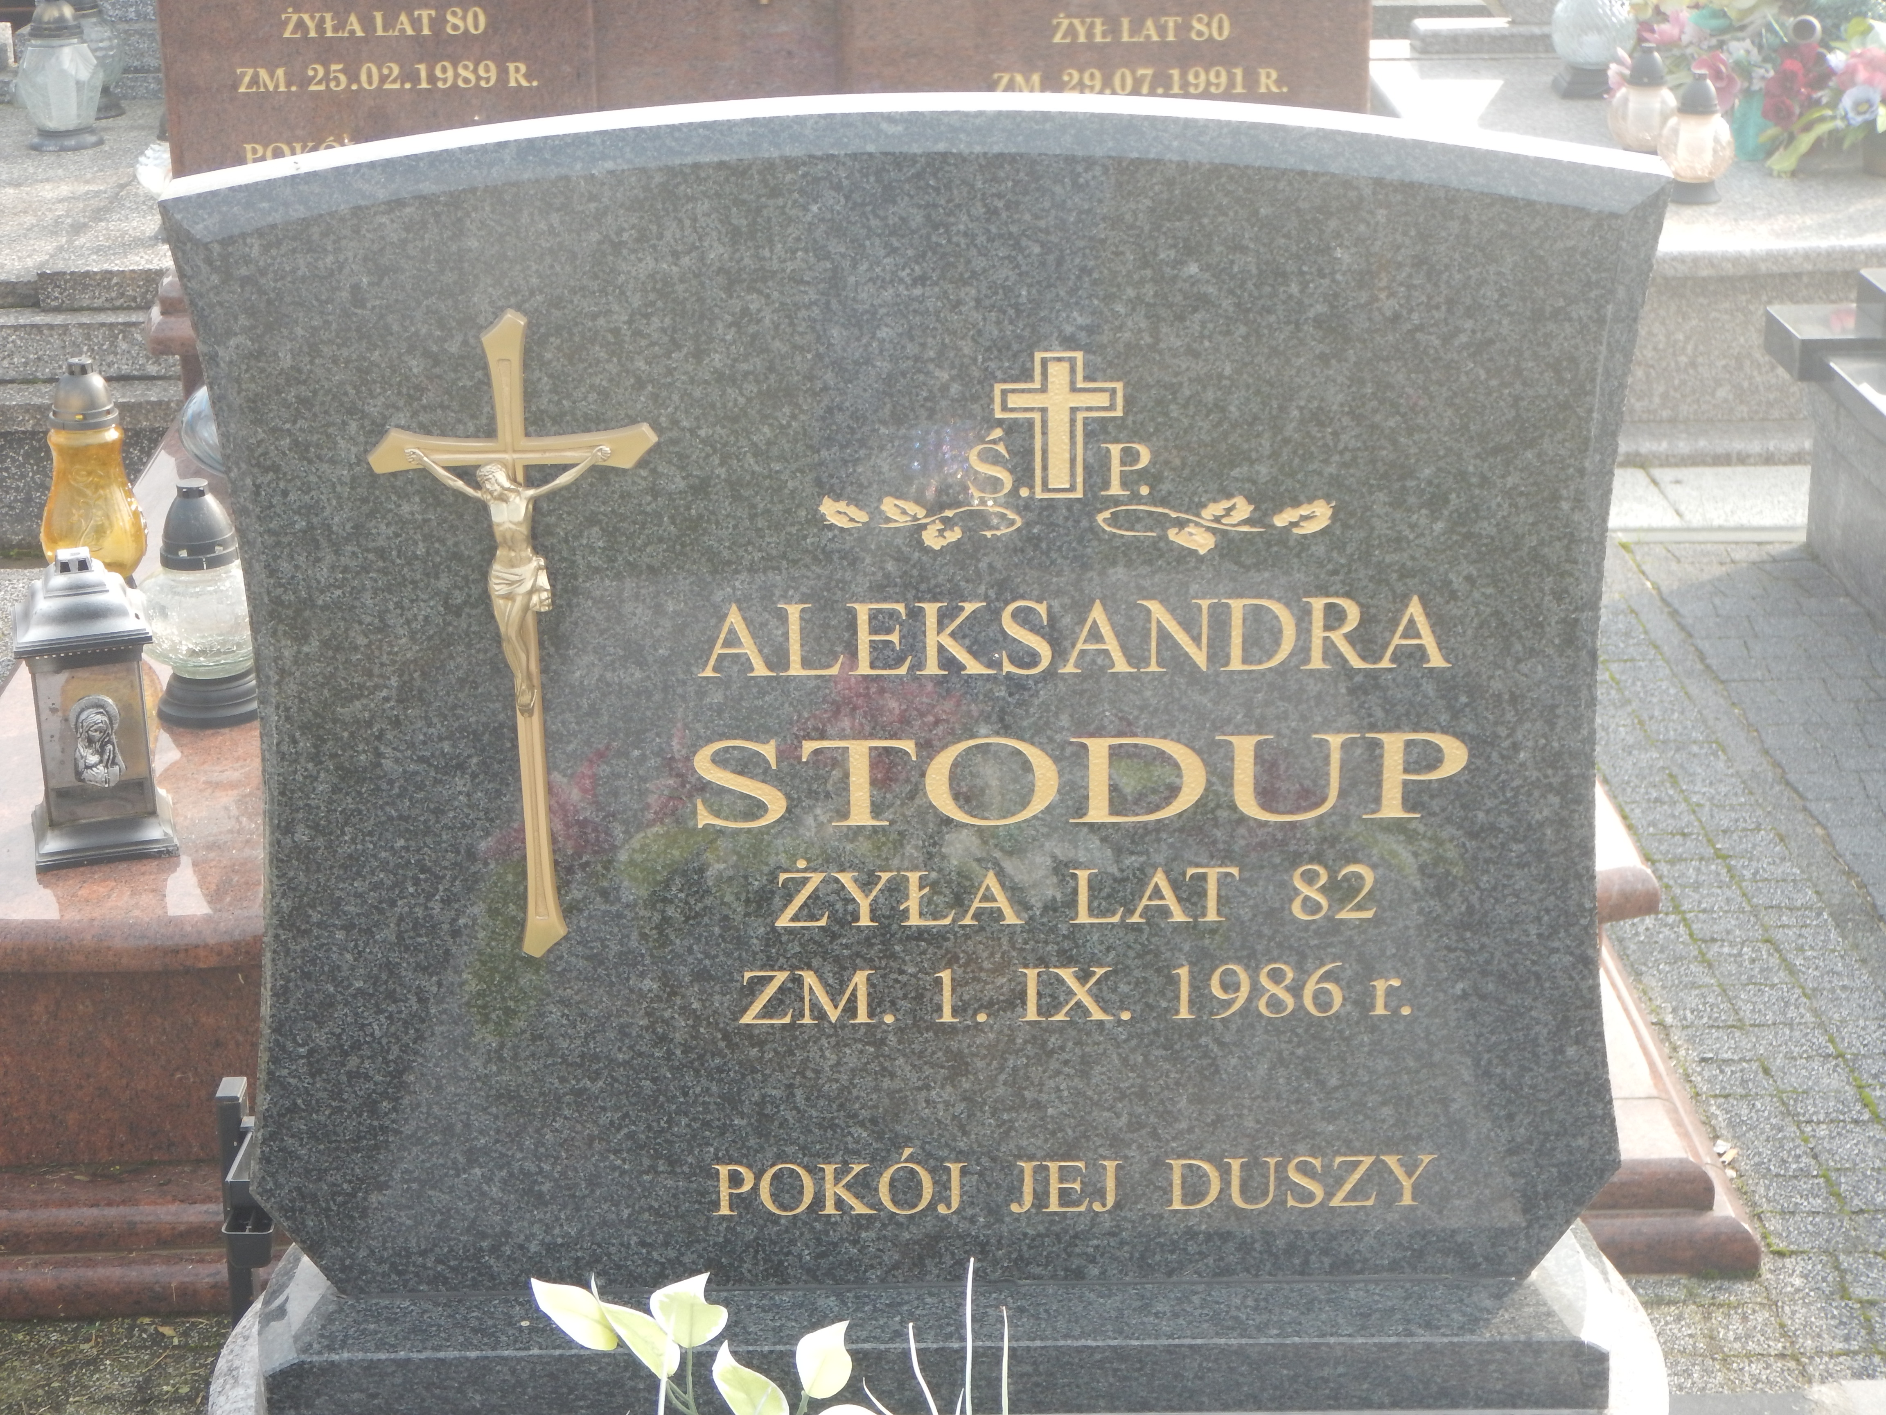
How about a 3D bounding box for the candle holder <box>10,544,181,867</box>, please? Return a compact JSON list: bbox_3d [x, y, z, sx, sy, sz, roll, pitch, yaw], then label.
[{"bbox_3d":[-0.815,-0.011,3.172,0.136,0.288,0.136,-7,22,-15],"label":"candle holder"}]

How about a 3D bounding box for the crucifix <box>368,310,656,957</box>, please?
[{"bbox_3d":[-0.229,-0.034,1.820,0.154,0.375,0.030,-2,21,-1],"label":"crucifix"}]

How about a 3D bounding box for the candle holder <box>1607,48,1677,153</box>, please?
[{"bbox_3d":[1.235,-1.068,5.852,0.121,0.211,0.121,-1,21,-1],"label":"candle holder"}]

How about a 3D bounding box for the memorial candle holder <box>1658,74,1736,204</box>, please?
[{"bbox_3d":[1.260,-0.956,5.562,0.121,0.211,0.121,-1,21,-1],"label":"memorial candle holder"}]

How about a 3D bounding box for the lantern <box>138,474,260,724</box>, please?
[{"bbox_3d":[-0.774,-0.114,3.491,0.137,0.249,0.137,-1,21,-1],"label":"lantern"}]

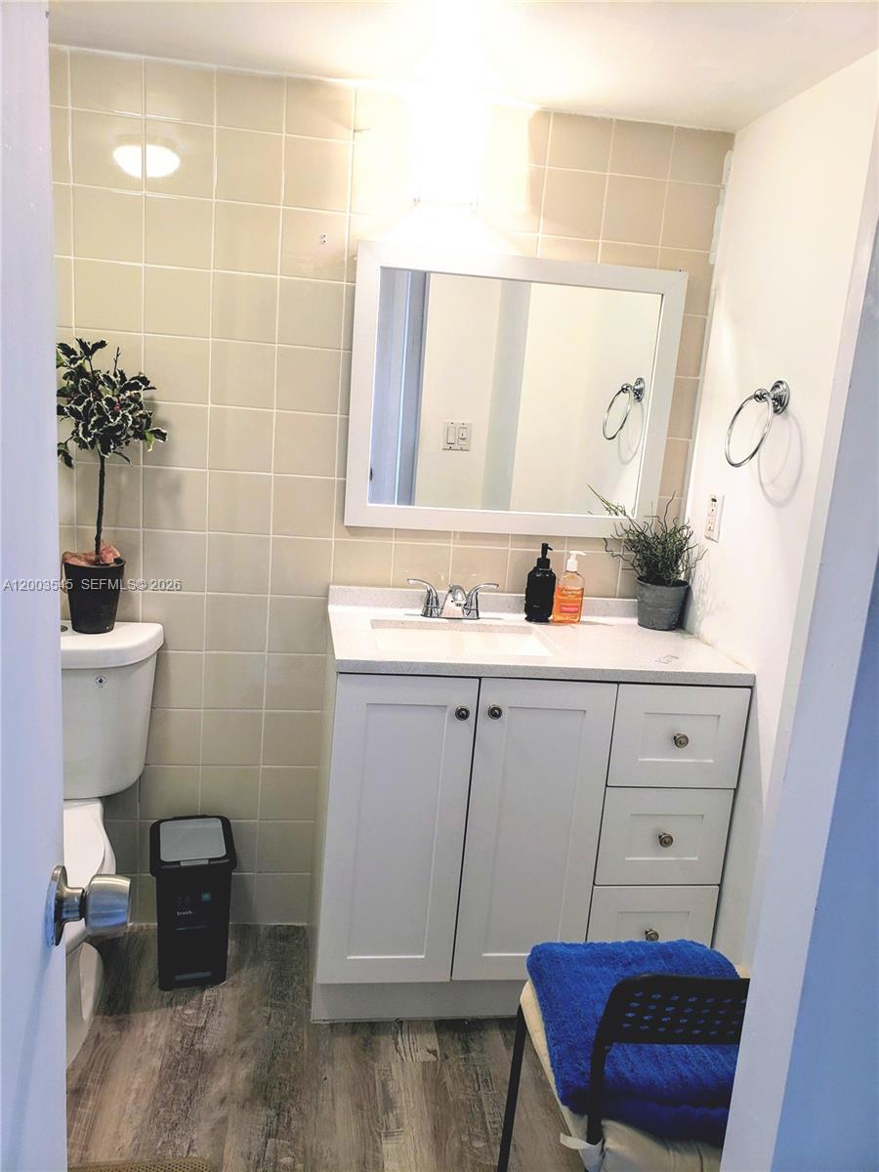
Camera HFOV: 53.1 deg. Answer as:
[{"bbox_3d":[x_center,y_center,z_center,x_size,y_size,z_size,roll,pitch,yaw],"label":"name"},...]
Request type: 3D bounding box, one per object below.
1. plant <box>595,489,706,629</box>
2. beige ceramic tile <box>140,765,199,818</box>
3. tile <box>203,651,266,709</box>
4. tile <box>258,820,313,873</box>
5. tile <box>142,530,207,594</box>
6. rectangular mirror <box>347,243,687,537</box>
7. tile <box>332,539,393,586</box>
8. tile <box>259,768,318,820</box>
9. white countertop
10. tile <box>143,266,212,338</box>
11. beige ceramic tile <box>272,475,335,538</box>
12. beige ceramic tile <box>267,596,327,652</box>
[{"bbox_3d":[0.526,-0.066,2.234,0.273,0.345,0.201,2,12,-9],"label":"plant"},{"bbox_3d":[-0.701,0.541,2.307,0.148,0.148,0.010,2,12,-9],"label":"beige ceramic tile"},{"bbox_3d":[-0.522,0.245,2.246,0.150,0.150,0.009,2,12,-9],"label":"tile"},{"bbox_3d":[-0.406,0.697,2.366,0.150,0.150,0.009,2,12,-9],"label":"tile"},{"bbox_3d":[-0.656,-0.059,2.184,0.151,0.152,0.010,2,12,-9],"label":"tile"},{"bbox_3d":[0.190,-0.464,2.196,0.818,0.673,0.026,2,12,-9],"label":"rectangular mirror"},{"bbox_3d":[-0.198,-0.044,2.230,0.150,0.141,0.009,2,12,-9],"label":"tile"},{"bbox_3d":[-0.398,0.554,2.354,0.148,0.148,0.010,2,12,-9],"label":"tile"},{"bbox_3d":[0.203,0.108,2.074,0.913,0.078,0.474,2,12,-9],"label":"white countertop"},{"bbox_3d":[-0.607,-0.658,2.045,0.152,0.152,0.010,2,12,-9],"label":"tile"},{"bbox_3d":[-0.339,-0.195,2.187,0.151,0.151,0.010,3,12,-9],"label":"beige ceramic tile"},{"bbox_3d":[-0.362,0.104,2.251,0.152,0.152,0.010,2,12,-9],"label":"beige ceramic tile"}]

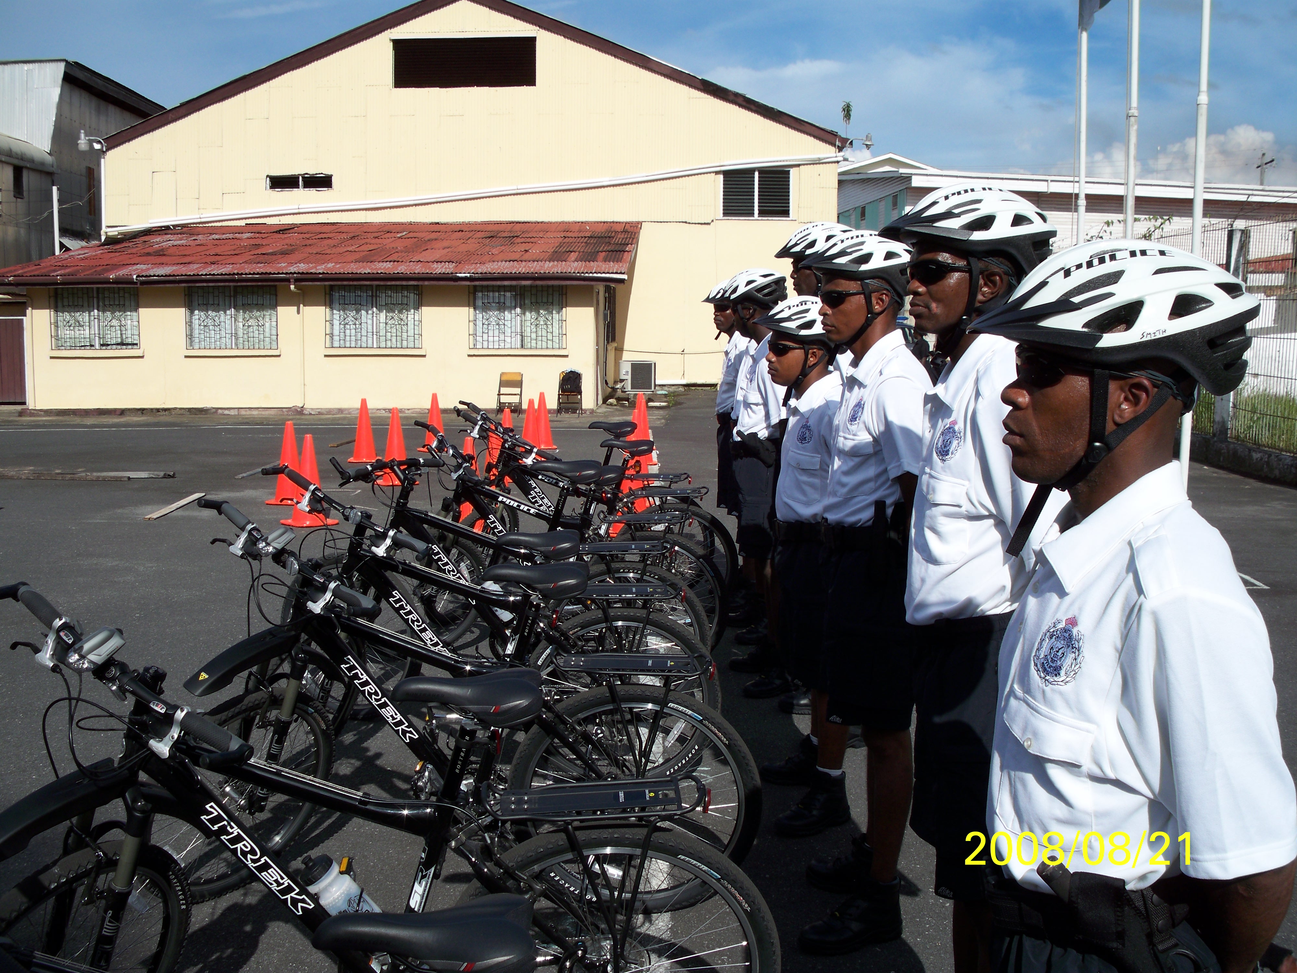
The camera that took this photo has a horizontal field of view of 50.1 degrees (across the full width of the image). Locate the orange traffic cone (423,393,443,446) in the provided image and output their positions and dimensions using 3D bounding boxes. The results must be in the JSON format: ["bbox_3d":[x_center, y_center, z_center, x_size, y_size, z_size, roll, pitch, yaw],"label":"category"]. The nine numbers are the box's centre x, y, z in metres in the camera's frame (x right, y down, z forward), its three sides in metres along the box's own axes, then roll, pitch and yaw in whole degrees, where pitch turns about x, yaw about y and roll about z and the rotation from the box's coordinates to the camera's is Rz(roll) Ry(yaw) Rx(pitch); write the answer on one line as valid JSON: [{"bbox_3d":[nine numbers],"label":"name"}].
[{"bbox_3d":[-2.641,-0.796,17.128,0.370,0.711,0.370,0,7,0],"label":"orange traffic cone"}]

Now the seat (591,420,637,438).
[{"bbox_3d":[-0.194,-0.314,7.600,0.272,0.078,0.158,0,16,-2],"label":"seat"}]

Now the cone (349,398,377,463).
[{"bbox_3d":[-3.257,-0.646,15.886,0.370,0.711,0.370,0,7,0],"label":"cone"}]

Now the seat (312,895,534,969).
[{"bbox_3d":[-0.268,0.535,1.650,0.272,0.078,0.158,-1,16,-8],"label":"seat"}]

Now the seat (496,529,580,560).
[{"bbox_3d":[-0.353,0.186,4.430,0.272,0.078,0.158,0,16,-1],"label":"seat"}]

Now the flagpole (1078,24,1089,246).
[{"bbox_3d":[4.184,-3.202,13.313,0.090,6.400,0.090,0,7,0],"label":"flagpole"}]

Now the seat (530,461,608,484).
[{"bbox_3d":[-0.304,-0.049,5.170,0.272,0.078,0.158,-1,16,-7],"label":"seat"}]

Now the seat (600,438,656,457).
[{"bbox_3d":[-0.105,-0.190,6.850,0.272,0.078,0.158,-2,16,-15],"label":"seat"}]

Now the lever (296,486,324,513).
[{"bbox_3d":[-1.082,0.042,4.400,0.110,0.085,0.060,8,18,26],"label":"lever"}]

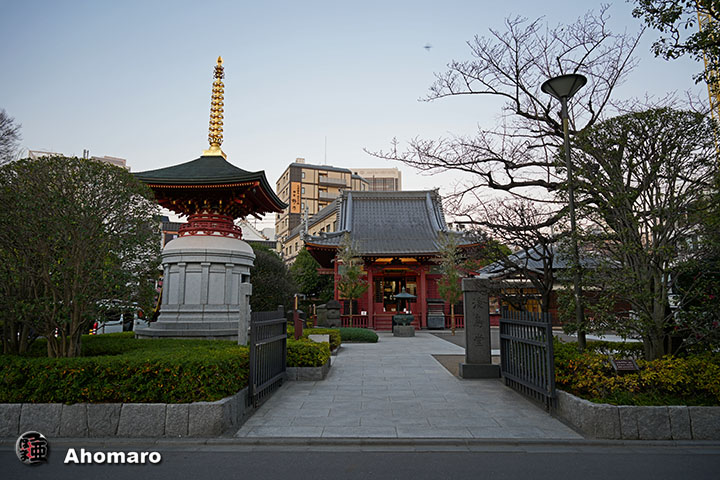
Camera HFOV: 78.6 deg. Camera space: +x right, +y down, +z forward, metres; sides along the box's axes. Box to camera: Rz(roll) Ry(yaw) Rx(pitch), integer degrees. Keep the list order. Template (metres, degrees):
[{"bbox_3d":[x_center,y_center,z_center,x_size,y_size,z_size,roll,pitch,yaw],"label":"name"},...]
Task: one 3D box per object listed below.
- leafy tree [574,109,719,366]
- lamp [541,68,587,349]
[{"bbox_3d":[4.525,0.003,6.977,2.500,4.530,2.500,0,-8,0],"label":"leafy tree"},{"bbox_3d":[3.767,-0.379,7.841,0.840,5.630,0.840,0,-8,0],"label":"lamp"}]

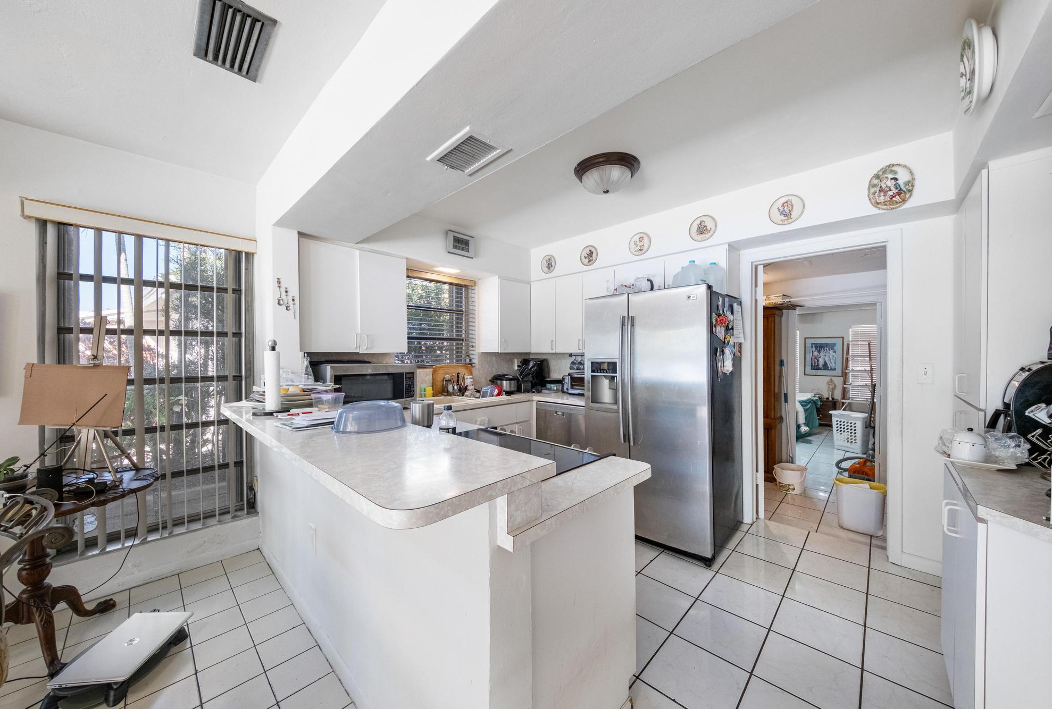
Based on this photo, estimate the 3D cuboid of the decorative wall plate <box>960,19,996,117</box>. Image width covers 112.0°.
[{"bbox_3d":[1.622,-1.025,1.265,0.055,0.310,0.310,0,0,45],"label":"decorative wall plate"}]

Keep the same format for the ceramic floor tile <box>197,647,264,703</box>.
[{"bbox_3d":[-1.241,1.345,1.492,0.198,0.010,0.198,0,0,44],"label":"ceramic floor tile"}]

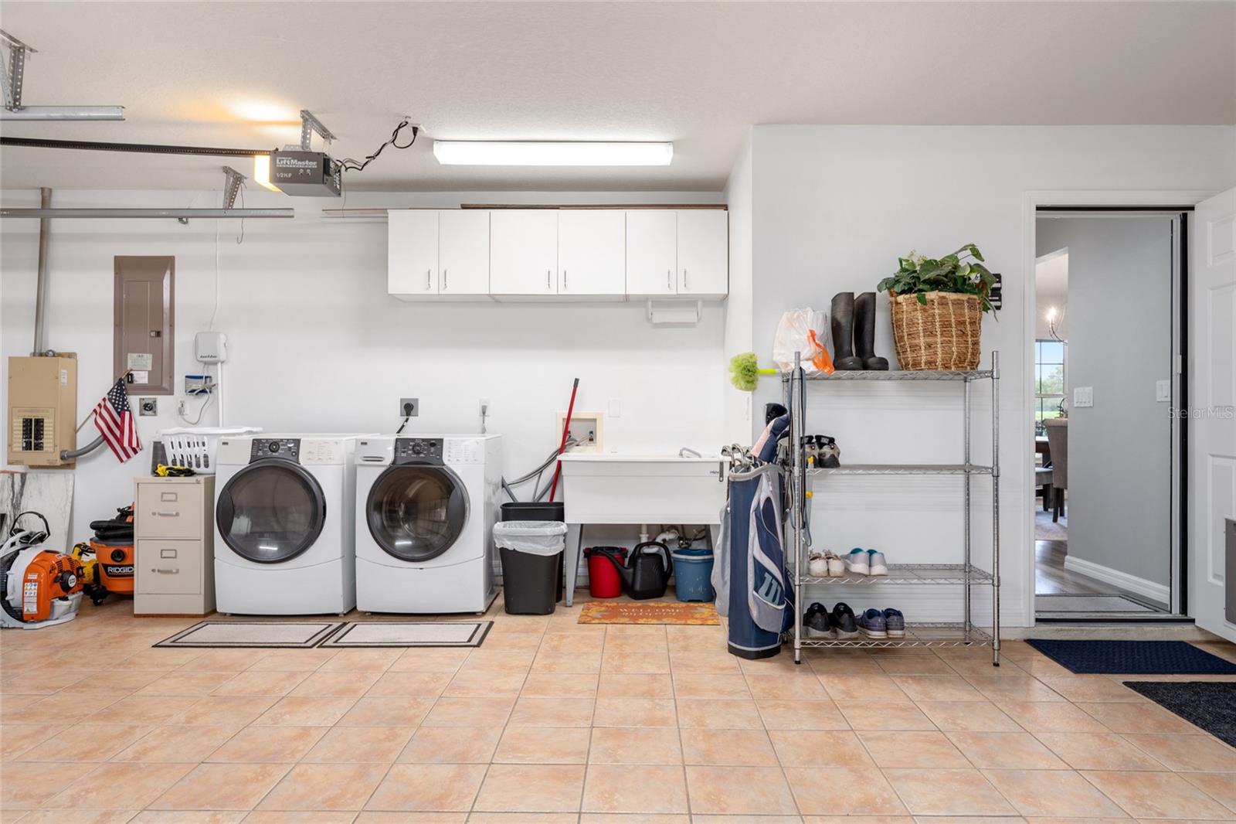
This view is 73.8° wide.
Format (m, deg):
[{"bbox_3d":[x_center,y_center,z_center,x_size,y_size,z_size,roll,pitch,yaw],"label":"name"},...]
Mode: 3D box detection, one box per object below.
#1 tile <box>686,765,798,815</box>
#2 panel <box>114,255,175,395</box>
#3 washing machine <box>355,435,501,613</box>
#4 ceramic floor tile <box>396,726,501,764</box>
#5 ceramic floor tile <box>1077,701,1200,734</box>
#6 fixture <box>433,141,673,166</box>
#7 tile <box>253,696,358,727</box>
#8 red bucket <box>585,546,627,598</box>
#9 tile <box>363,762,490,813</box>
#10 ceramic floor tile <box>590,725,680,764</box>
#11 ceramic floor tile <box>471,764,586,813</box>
[{"bbox_3d":[0.355,1.111,2.417,0.299,0.010,0.299,0,0,1],"label":"tile"},{"bbox_3d":[-2.985,-0.547,5.214,0.381,0.874,0.060,0,0,1],"label":"panel"},{"bbox_3d":[-1.075,0.631,4.786,0.690,0.960,0.760,0,0,0],"label":"washing machine"},{"bbox_3d":[-0.553,1.121,2.760,0.304,0.010,0.304,0,0,1],"label":"ceramic floor tile"},{"bbox_3d":[1.882,1.112,2.992,0.300,0.008,0.300,0,0,1],"label":"ceramic floor tile"},{"bbox_3d":[-0.336,-1.369,4.367,1.240,0.075,0.200,0,0,0],"label":"fixture"},{"bbox_3d":[-1.159,1.121,3.077,0.304,0.010,0.304,0,0,1],"label":"tile"},{"bbox_3d":[-0.073,0.970,5.010,0.255,0.270,0.255,0,0,0],"label":"red bucket"},{"bbox_3d":[-0.554,1.111,2.434,0.299,0.010,0.299,0,0,1],"label":"tile"},{"bbox_3d":[0.059,1.111,2.732,0.300,0.010,0.300,0,0,1],"label":"ceramic floor tile"},{"bbox_3d":[-0.253,1.121,2.448,0.304,0.010,0.304,0,0,1],"label":"ceramic floor tile"}]

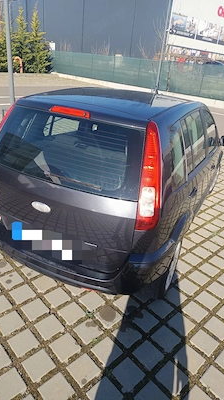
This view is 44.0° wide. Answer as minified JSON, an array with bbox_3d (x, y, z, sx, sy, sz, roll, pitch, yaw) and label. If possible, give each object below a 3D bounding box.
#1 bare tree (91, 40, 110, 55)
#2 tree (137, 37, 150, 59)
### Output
[{"bbox_3d":[-1.386,-15.440,30.261,2.122,3.798,2.122,3,27,-4],"label":"bare tree"},{"bbox_3d":[2.843,-13.892,27.569,1.441,4.180,1.441,7,26,2],"label":"tree"}]

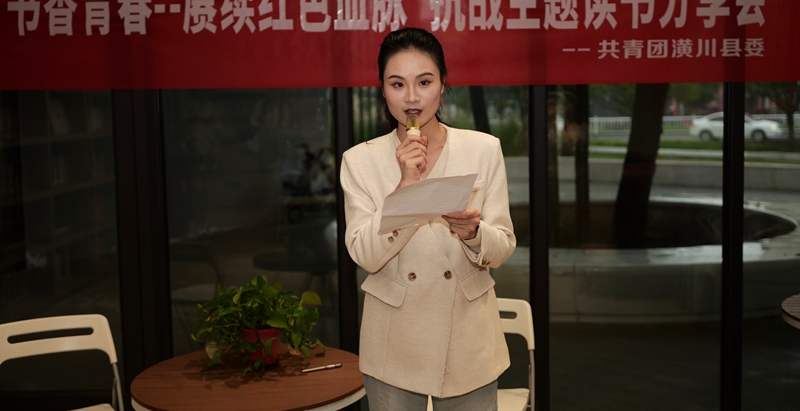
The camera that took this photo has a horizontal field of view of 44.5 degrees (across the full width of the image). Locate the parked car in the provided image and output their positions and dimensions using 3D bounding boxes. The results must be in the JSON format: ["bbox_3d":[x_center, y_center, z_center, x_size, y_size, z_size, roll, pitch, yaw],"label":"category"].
[{"bbox_3d":[16.706,-3.905,48.500,4.550,1.470,1.780,3,8,35],"label":"parked car"}]

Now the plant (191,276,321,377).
[{"bbox_3d":[-0.415,0.343,2.897,0.365,0.250,0.340,-1,6,0],"label":"plant"}]

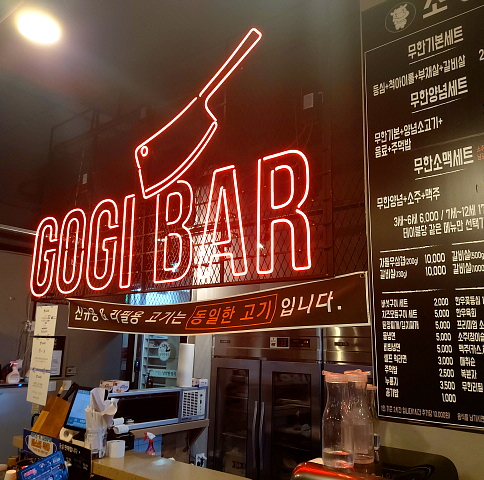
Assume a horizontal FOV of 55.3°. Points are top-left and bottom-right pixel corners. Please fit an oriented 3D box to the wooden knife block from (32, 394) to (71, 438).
[{"bbox_3d":[-1.222,1.127,2.939,0.098,0.252,0.212,-9,-15,39],"label":"wooden knife block"}]

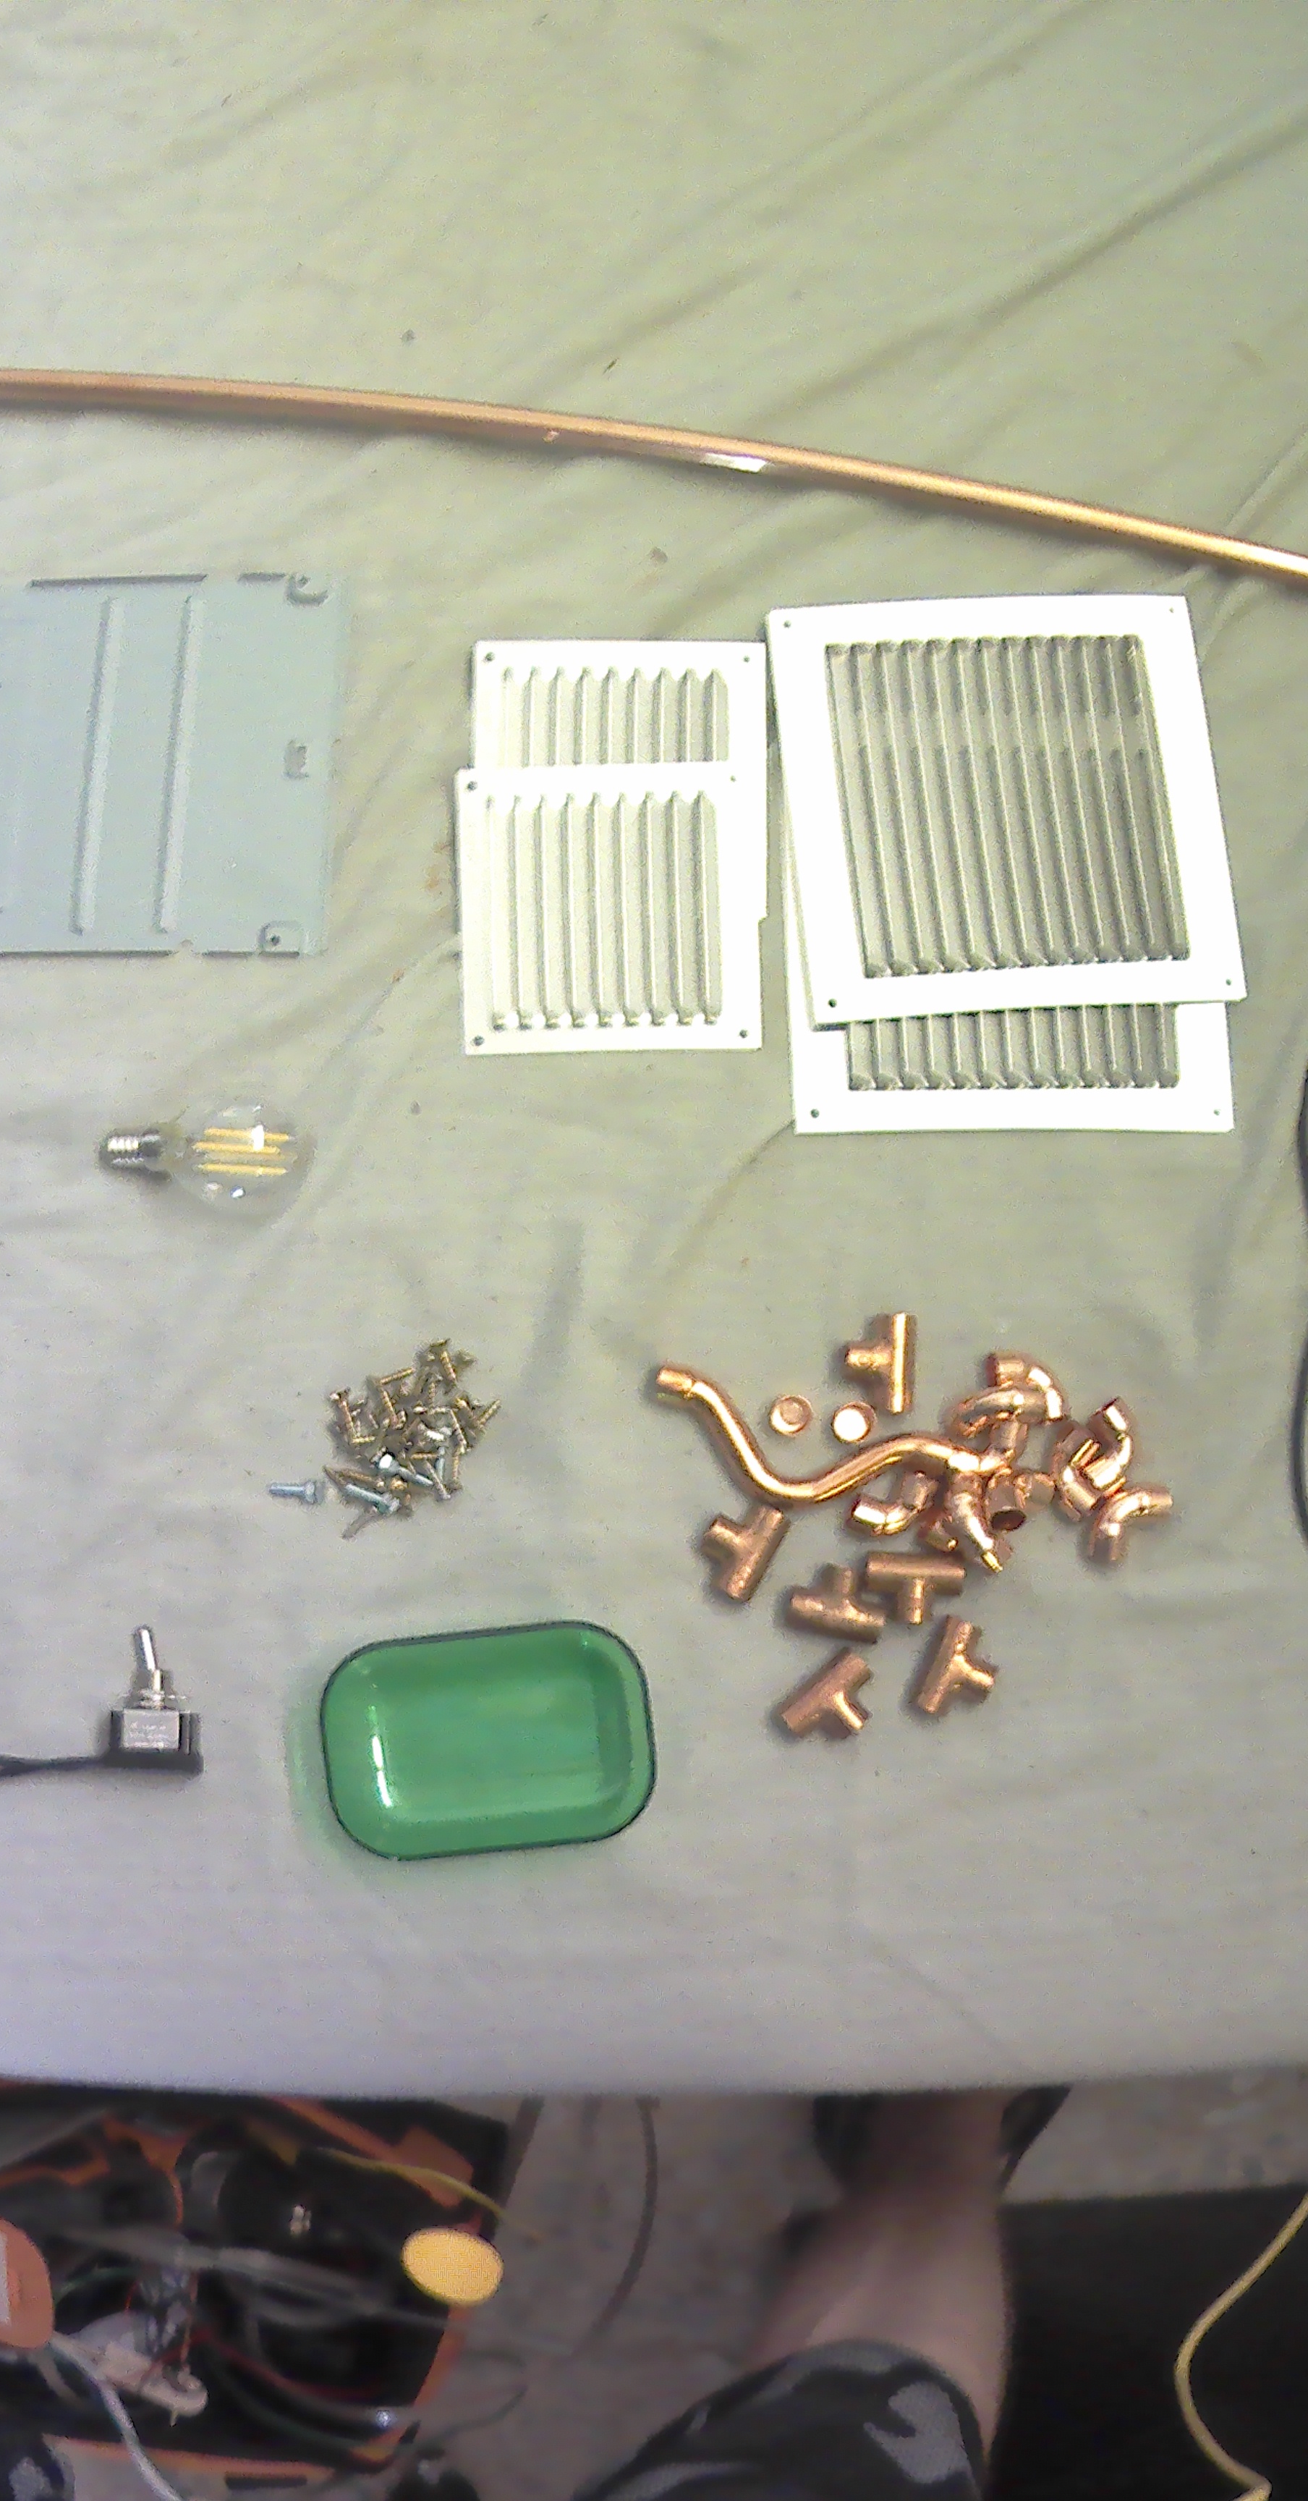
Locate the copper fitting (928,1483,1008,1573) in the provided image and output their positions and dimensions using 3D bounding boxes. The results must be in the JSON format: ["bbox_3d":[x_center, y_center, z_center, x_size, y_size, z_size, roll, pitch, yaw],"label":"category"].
[{"bbox_3d":[0.114,0.100,0.627,0.024,0.020,0.032,-29,85,-3],"label":"copper fitting"}]

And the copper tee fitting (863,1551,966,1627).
[{"bbox_3d":[0.099,0.127,0.650,0.037,0.017,0.027,2,83,-1],"label":"copper tee fitting"}]

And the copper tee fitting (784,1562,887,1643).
[{"bbox_3d":[0.067,0.129,0.633,0.035,0.015,0.025,9,84,1],"label":"copper tee fitting"}]

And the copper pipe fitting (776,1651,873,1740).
[{"bbox_3d":[0.067,0.165,0.630,0.035,0.015,0.025,-42,85,-4],"label":"copper pipe fitting"}]

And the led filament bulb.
[{"bbox_3d":[-0.169,-0.035,0.653,0.078,0.045,0.045,-2,83,8],"label":"led filament bulb"}]

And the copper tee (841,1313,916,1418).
[{"bbox_3d":[0.085,0.044,0.660,0.027,0.017,0.038,-1,83,-1],"label":"copper tee"}]

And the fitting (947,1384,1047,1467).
[{"bbox_3d":[0.125,0.064,0.632,0.027,0.027,0.013,11,54,-33],"label":"fitting"}]

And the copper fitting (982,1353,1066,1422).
[{"bbox_3d":[0.137,0.050,0.639,0.029,0.015,0.025,0,79,-1],"label":"copper fitting"}]

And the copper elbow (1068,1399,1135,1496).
[{"bbox_3d":[0.167,0.073,0.644,0.027,0.018,0.027,-34,85,-5],"label":"copper elbow"}]

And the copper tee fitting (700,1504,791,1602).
[{"bbox_3d":[0.032,0.108,0.635,0.025,0.015,0.034,27,84,3],"label":"copper tee fitting"}]

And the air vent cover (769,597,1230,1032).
[{"bbox_3d":[0.139,-0.175,0.687,0.169,0.012,0.169,-5,81,-4],"label":"air vent cover"}]

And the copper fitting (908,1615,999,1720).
[{"bbox_3d":[0.112,0.153,0.631,0.025,0.015,0.035,22,84,2],"label":"copper fitting"}]

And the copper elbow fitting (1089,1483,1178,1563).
[{"bbox_3d":[0.174,0.101,0.635,0.030,0.016,0.029,3,84,0],"label":"copper elbow fitting"}]

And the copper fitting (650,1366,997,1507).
[{"bbox_3d":[0.059,0.076,0.649,0.124,0.019,0.040,14,83,5],"label":"copper fitting"}]

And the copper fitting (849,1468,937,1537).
[{"bbox_3d":[0.087,0.093,0.636,0.029,0.016,0.028,14,84,2],"label":"copper fitting"}]

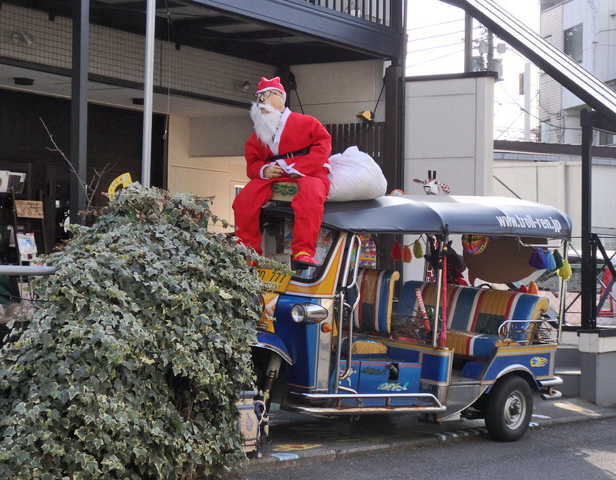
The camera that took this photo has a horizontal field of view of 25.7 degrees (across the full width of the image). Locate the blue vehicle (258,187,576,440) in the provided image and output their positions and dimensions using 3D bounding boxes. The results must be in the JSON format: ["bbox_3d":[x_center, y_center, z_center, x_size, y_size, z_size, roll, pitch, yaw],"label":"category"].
[{"bbox_3d":[0.501,0.554,9.948,1.440,1.840,3.000,5,2,44],"label":"blue vehicle"}]

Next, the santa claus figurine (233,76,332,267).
[{"bbox_3d":[-0.176,-0.469,9.300,0.620,1.290,0.640,0,-1,38],"label":"santa claus figurine"}]

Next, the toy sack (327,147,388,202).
[{"bbox_3d":[0.330,-0.476,9.800,0.460,0.420,0.480,0,-2,44],"label":"toy sack"}]

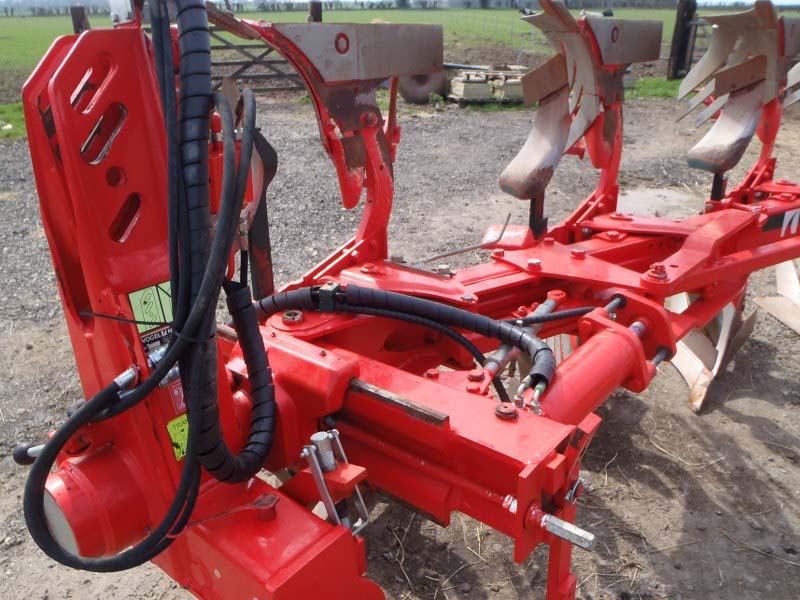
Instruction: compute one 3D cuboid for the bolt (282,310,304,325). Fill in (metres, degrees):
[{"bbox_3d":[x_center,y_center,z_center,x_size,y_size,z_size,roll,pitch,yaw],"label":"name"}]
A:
[{"bbox_3d":[-0.264,0.043,1.607,0.052,0.018,0.052,0,24,0],"label":"bolt"}]

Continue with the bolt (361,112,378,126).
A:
[{"bbox_3d":[-0.090,-0.536,1.920,0.030,0.044,0.044,17,29,32],"label":"bolt"}]

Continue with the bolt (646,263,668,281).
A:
[{"bbox_3d":[0.714,-0.079,1.794,0.055,0.036,0.055,17,29,32],"label":"bolt"}]

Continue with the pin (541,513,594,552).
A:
[{"bbox_3d":[0.292,0.398,1.122,0.090,0.025,0.025,24,33,28],"label":"pin"}]

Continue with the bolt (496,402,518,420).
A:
[{"bbox_3d":[0.212,0.222,1.290,0.046,0.020,0.046,0,24,0],"label":"bolt"}]

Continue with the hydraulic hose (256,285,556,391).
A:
[{"bbox_3d":[-0.005,0.045,1.480,0.762,0.114,0.139,13,28,26],"label":"hydraulic hose"}]

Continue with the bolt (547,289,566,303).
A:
[{"bbox_3d":[0.418,-0.012,1.728,0.050,0.021,0.050,0,24,0],"label":"bolt"}]

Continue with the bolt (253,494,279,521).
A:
[{"bbox_3d":[-0.257,0.397,1.237,0.046,0.030,0.046,17,29,32],"label":"bolt"}]

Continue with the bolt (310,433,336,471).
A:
[{"bbox_3d":[-0.157,0.312,1.325,0.037,0.078,0.037,-9,24,4],"label":"bolt"}]

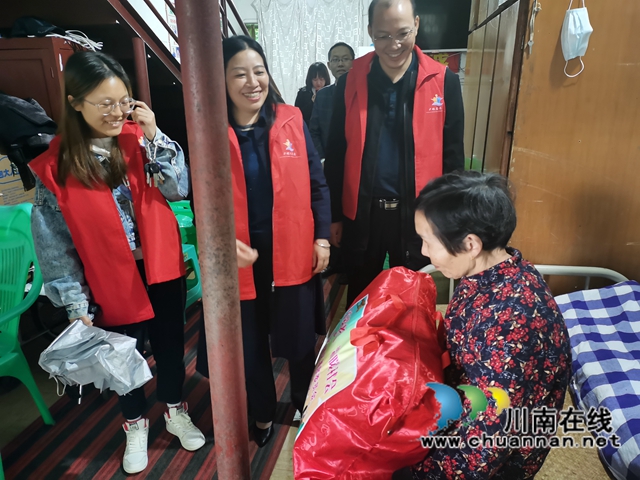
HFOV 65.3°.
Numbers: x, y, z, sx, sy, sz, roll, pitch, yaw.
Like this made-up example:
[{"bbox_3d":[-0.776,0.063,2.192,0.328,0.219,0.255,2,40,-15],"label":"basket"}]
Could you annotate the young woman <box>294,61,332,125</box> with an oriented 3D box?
[{"bbox_3d":[-0.015,-0.537,3.834,0.420,1.560,0.290,-3,19,-8],"label":"young woman"}]

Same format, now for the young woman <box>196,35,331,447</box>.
[{"bbox_3d":[-0.230,0.064,1.979,0.520,1.630,0.360,-5,20,-13],"label":"young woman"}]

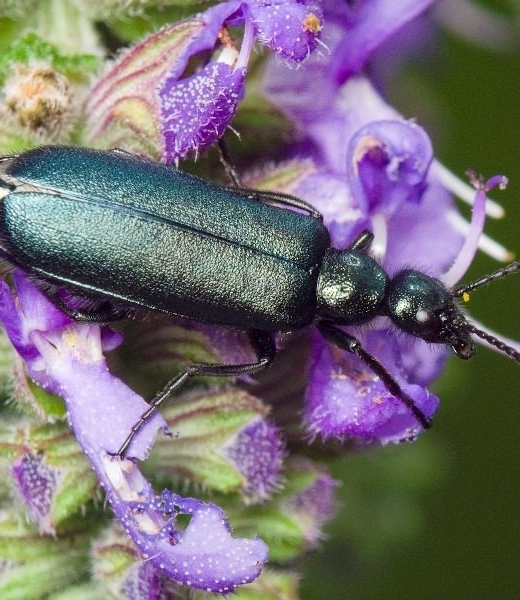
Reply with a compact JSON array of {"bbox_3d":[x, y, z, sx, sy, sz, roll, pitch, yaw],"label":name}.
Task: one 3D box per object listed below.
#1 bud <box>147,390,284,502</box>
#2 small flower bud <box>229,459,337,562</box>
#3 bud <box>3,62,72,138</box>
[{"bbox_3d":[-0.001,0.004,0.086,0.004,0.003,0.003,11,24,19],"label":"bud"},{"bbox_3d":[0.001,0.006,0.088,0.003,0.003,0.003,15,25,27],"label":"small flower bud"},{"bbox_3d":[-0.006,-0.005,0.086,0.002,0.002,0.002,3,22,0],"label":"bud"}]

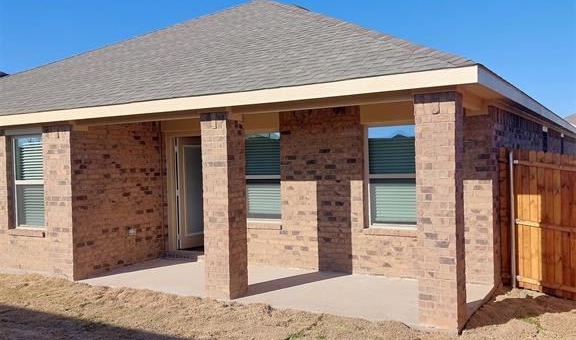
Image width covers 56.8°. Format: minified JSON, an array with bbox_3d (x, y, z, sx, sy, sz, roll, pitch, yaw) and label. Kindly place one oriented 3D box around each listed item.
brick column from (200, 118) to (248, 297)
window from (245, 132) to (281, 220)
[{"bbox_3d":[-0.826,0.458,7.008,0.405,2.366,0.395,-1,1,31],"label":"brick column"},{"bbox_3d":[-0.398,0.110,9.006,0.860,1.497,0.060,-1,1,31],"label":"window"}]

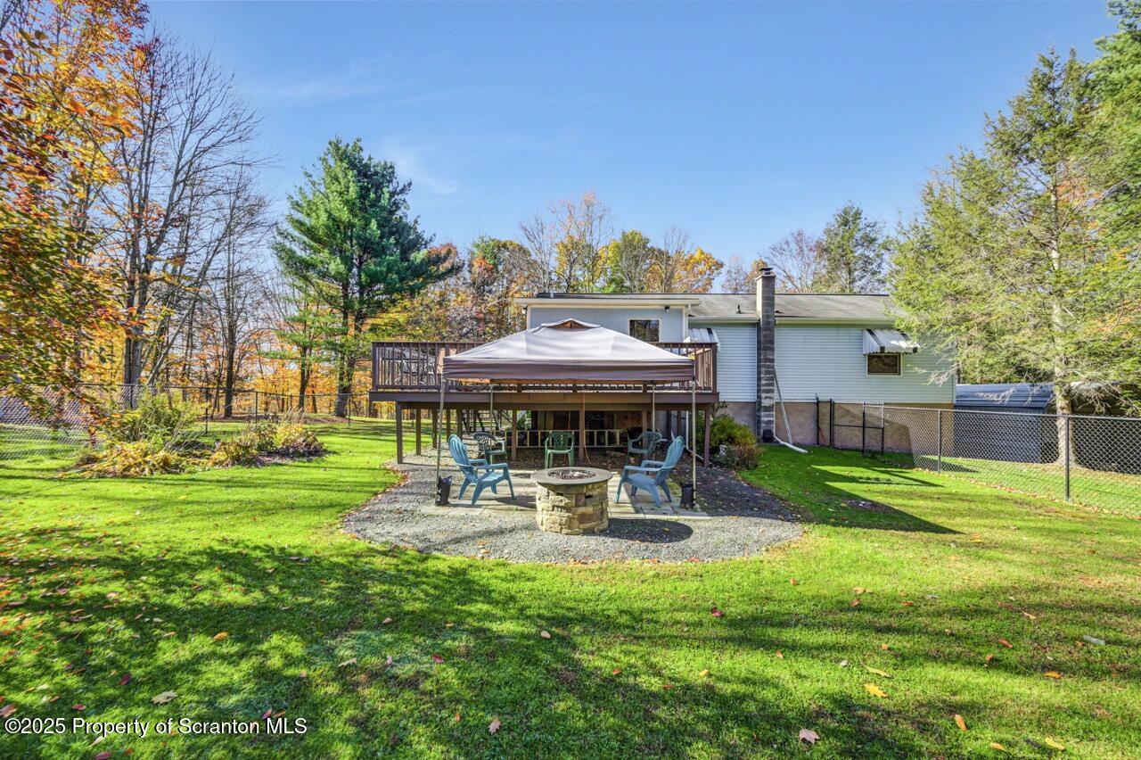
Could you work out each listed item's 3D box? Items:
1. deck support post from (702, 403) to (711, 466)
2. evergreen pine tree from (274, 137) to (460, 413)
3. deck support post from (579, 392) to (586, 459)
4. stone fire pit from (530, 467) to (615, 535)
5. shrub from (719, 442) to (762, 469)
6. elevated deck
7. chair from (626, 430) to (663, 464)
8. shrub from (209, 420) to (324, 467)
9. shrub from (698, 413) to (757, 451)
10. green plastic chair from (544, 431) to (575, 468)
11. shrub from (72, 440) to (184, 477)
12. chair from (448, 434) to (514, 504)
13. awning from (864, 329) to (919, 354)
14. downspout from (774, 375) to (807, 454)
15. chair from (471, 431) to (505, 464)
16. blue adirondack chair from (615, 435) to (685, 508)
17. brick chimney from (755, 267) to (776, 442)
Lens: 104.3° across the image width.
[{"bbox_3d":[2.900,1.170,9.400,0.110,1.330,0.110,0,0,0],"label":"deck support post"},{"bbox_3d":[-10.500,-5.220,22.500,8.800,14.000,8.200,0,0,-6],"label":"evergreen pine tree"},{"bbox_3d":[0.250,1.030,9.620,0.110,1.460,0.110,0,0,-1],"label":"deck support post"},{"bbox_3d":[0.020,1.460,5.420,1.020,0.600,1.020,0,0,-1],"label":"stone fire pit"},{"bbox_3d":[3.550,1.570,9.400,0.850,0.500,0.750,0,0,0],"label":"shrub"},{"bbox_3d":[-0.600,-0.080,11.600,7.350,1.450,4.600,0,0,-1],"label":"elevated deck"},{"bbox_3d":[1.520,1.460,9.200,0.600,0.800,0.600,0,-1,41],"label":"chair"},{"bbox_3d":[-6.900,1.390,10.200,1.850,0.870,1.400,0,0,-6],"label":"shrub"},{"bbox_3d":[4.060,1.400,11.500,1.250,1.050,1.150,0,0,-6],"label":"shrub"},{"bbox_3d":[-0.210,1.390,8.600,0.570,0.790,0.560,0,0,7],"label":"green plastic chair"},{"bbox_3d":[-6.350,1.150,6.600,1.250,0.480,0.900,0,0,-6],"label":"shrub"},{"bbox_3d":[-1.330,1.280,6.520,0.840,0.970,0.740,1,-1,-34],"label":"chair"},{"bbox_3d":[10.520,-1.270,14.580,1.200,0.860,0.850,0,0,0],"label":"awning"},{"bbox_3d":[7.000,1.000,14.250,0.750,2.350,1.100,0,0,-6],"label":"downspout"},{"bbox_3d":[-1.500,1.390,8.450,0.570,0.790,0.560,0,0,-38],"label":"chair"},{"bbox_3d":[1.160,1.270,6.370,0.820,0.960,0.740,0,0,30],"label":"blue adirondack chair"},{"bbox_3d":[6.520,-0.820,14.800,0.440,5.750,0.440,0,0,0],"label":"brick chimney"}]

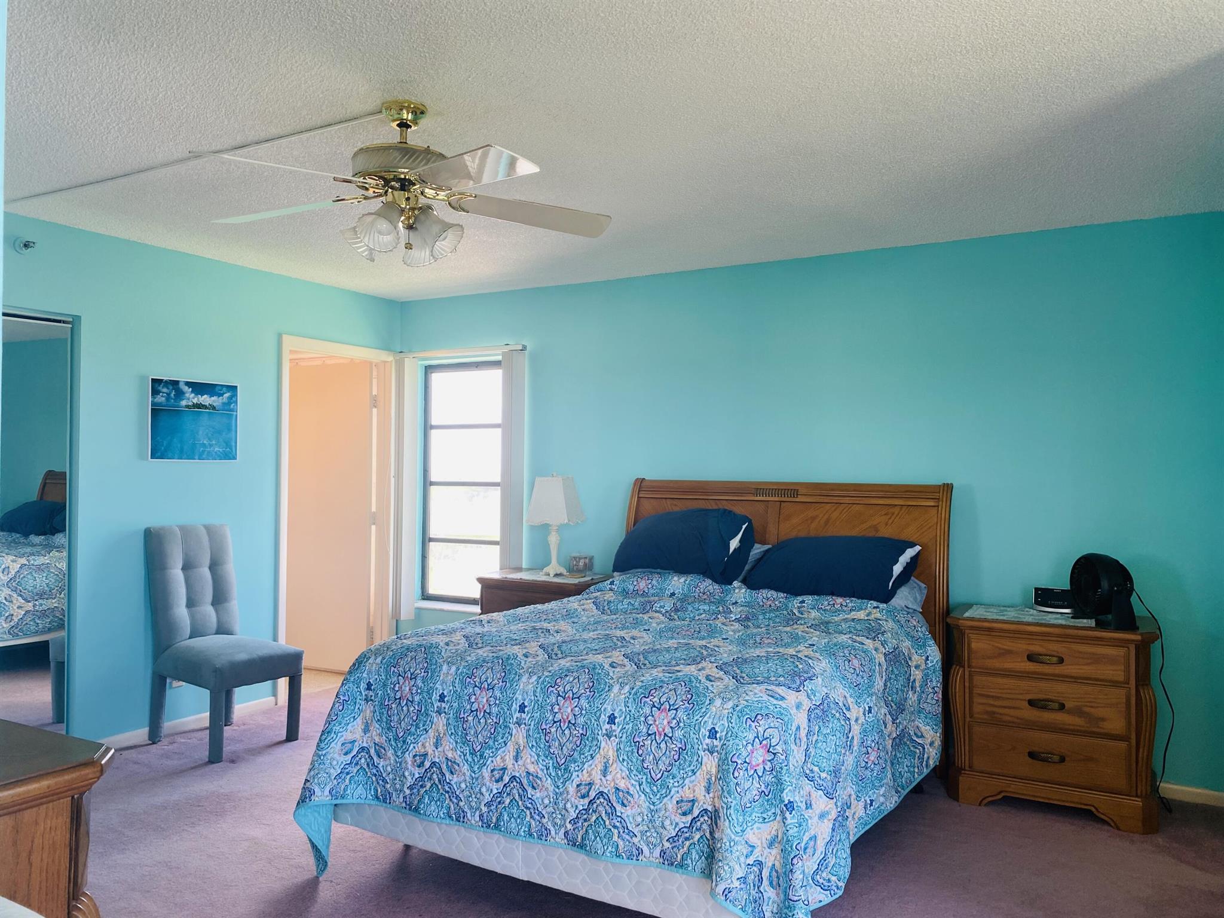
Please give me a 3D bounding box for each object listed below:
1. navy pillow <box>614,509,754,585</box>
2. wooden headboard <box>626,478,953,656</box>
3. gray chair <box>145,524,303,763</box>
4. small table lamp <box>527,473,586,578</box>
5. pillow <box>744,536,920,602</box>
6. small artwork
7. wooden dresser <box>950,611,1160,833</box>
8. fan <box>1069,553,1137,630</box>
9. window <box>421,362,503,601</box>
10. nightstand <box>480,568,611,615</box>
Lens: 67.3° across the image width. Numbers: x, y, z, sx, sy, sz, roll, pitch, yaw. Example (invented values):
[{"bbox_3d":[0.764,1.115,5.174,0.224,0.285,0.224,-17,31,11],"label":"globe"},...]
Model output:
[{"bbox_3d":[0.343,0.413,4.476,0.660,0.180,0.430,0,35,30],"label":"navy pillow"},{"bbox_3d":[0.800,0.752,4.518,1.610,1.290,0.220,0,-1,30],"label":"wooden headboard"},{"bbox_3d":[-1.905,0.858,4.505,0.630,1.035,0.455,0,-1,35],"label":"gray chair"},{"bbox_3d":[-0.312,0.373,5.121,0.254,0.560,0.254,0,-1,19],"label":"small table lamp"},{"bbox_3d":[0.967,0.475,4.136,0.690,0.170,0.450,0,27,30],"label":"pillow"},{"bbox_3d":[-2.161,-0.196,4.771,0.025,0.412,0.508,0,-1,30],"label":"small artwork"},{"bbox_3d":[1.805,1.026,3.765,0.745,0.742,0.490,0,-1,30],"label":"wooden dresser"},{"bbox_3d":[1.940,0.515,3.642,0.180,0.280,0.250,0,-1,3],"label":"fan"},{"bbox_3d":[-0.954,0.147,5.903,0.655,1.512,0.080,0,-1,30],"label":"window"},{"bbox_3d":[-0.312,1.023,5.008,0.735,0.742,0.500,0,-1,30],"label":"nightstand"}]

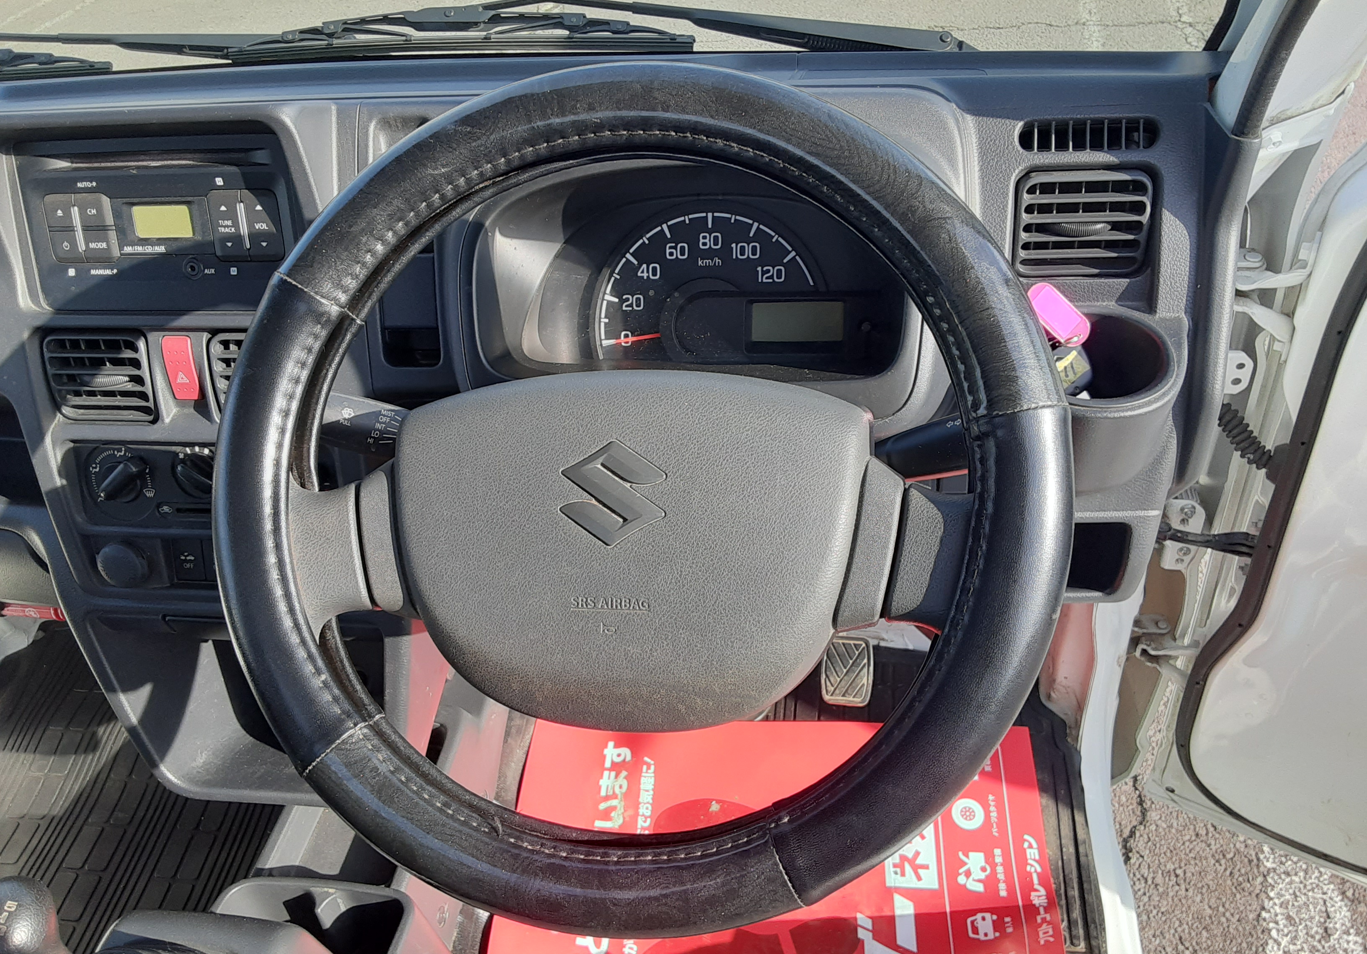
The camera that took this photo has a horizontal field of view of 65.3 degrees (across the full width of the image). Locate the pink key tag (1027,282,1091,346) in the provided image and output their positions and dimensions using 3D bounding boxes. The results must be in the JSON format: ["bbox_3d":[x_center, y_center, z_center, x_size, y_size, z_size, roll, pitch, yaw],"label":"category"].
[{"bbox_3d":[0.213,-0.092,0.605,0.019,0.004,0.045,-43,69,1],"label":"pink key tag"}]

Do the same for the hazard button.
[{"bbox_3d":[-0.331,-0.074,0.713,0.019,0.044,0.014,2,21,10],"label":"hazard button"}]

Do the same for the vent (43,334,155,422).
[{"bbox_3d":[-0.386,-0.070,0.726,0.073,0.060,0.030,2,21,10],"label":"vent"}]

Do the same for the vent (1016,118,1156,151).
[{"bbox_3d":[0.246,-0.211,0.657,0.081,0.019,0.020,0,19,6],"label":"vent"}]

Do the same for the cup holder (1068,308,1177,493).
[{"bbox_3d":[0.230,-0.044,0.623,0.088,0.066,0.096,1,41,7],"label":"cup holder"}]

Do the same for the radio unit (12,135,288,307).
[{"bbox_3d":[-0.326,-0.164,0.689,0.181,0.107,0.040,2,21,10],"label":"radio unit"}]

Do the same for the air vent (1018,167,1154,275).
[{"bbox_3d":[0.234,-0.152,0.636,0.076,0.060,0.030,0,21,6],"label":"air vent"}]

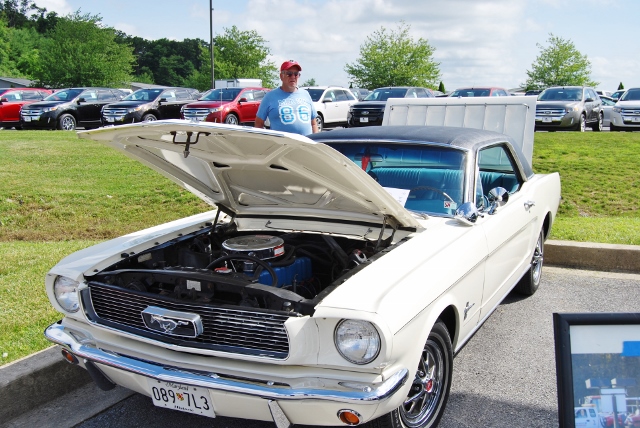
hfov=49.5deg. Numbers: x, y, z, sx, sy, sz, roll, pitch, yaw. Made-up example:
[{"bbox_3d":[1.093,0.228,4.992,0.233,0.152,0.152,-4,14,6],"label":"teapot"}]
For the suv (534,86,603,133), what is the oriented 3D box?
[{"bbox_3d":[8.990,-3.830,25.350,1.950,1.700,4.680,6,11,34],"label":"suv"}]

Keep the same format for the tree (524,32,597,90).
[{"bbox_3d":[18.000,-10.668,52.494,5.620,5.950,5.620,0,10,0],"label":"tree"}]

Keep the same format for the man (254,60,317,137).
[{"bbox_3d":[-0.300,-0.565,6.647,0.580,1.770,0.360,-5,10,-24],"label":"man"}]

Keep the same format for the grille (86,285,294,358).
[{"bbox_3d":[-0.549,0.419,2.715,0.970,0.190,0.100,5,10,27],"label":"grille"}]

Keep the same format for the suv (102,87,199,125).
[{"bbox_3d":[-6.280,-4.050,26.850,1.950,1.700,4.680,5,11,29],"label":"suv"}]

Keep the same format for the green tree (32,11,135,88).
[{"bbox_3d":[-16.473,-10.496,48.952,7.280,7.600,7.280,0,9,0],"label":"green tree"}]

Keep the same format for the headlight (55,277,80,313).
[{"bbox_3d":[-1.123,0.358,3.123,0.180,0.180,0.100,4,11,26],"label":"headlight"}]

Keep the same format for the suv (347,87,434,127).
[{"bbox_3d":[2.862,-3.798,25.390,1.940,1.700,4.680,6,11,34],"label":"suv"}]

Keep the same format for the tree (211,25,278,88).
[{"bbox_3d":[-6.165,-11.542,55.572,5.940,6.890,5.940,0,10,0],"label":"tree"}]

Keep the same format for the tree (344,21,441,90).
[{"bbox_3d":[5.593,-11.324,53.582,7.410,7.010,7.410,0,10,0],"label":"tree"}]

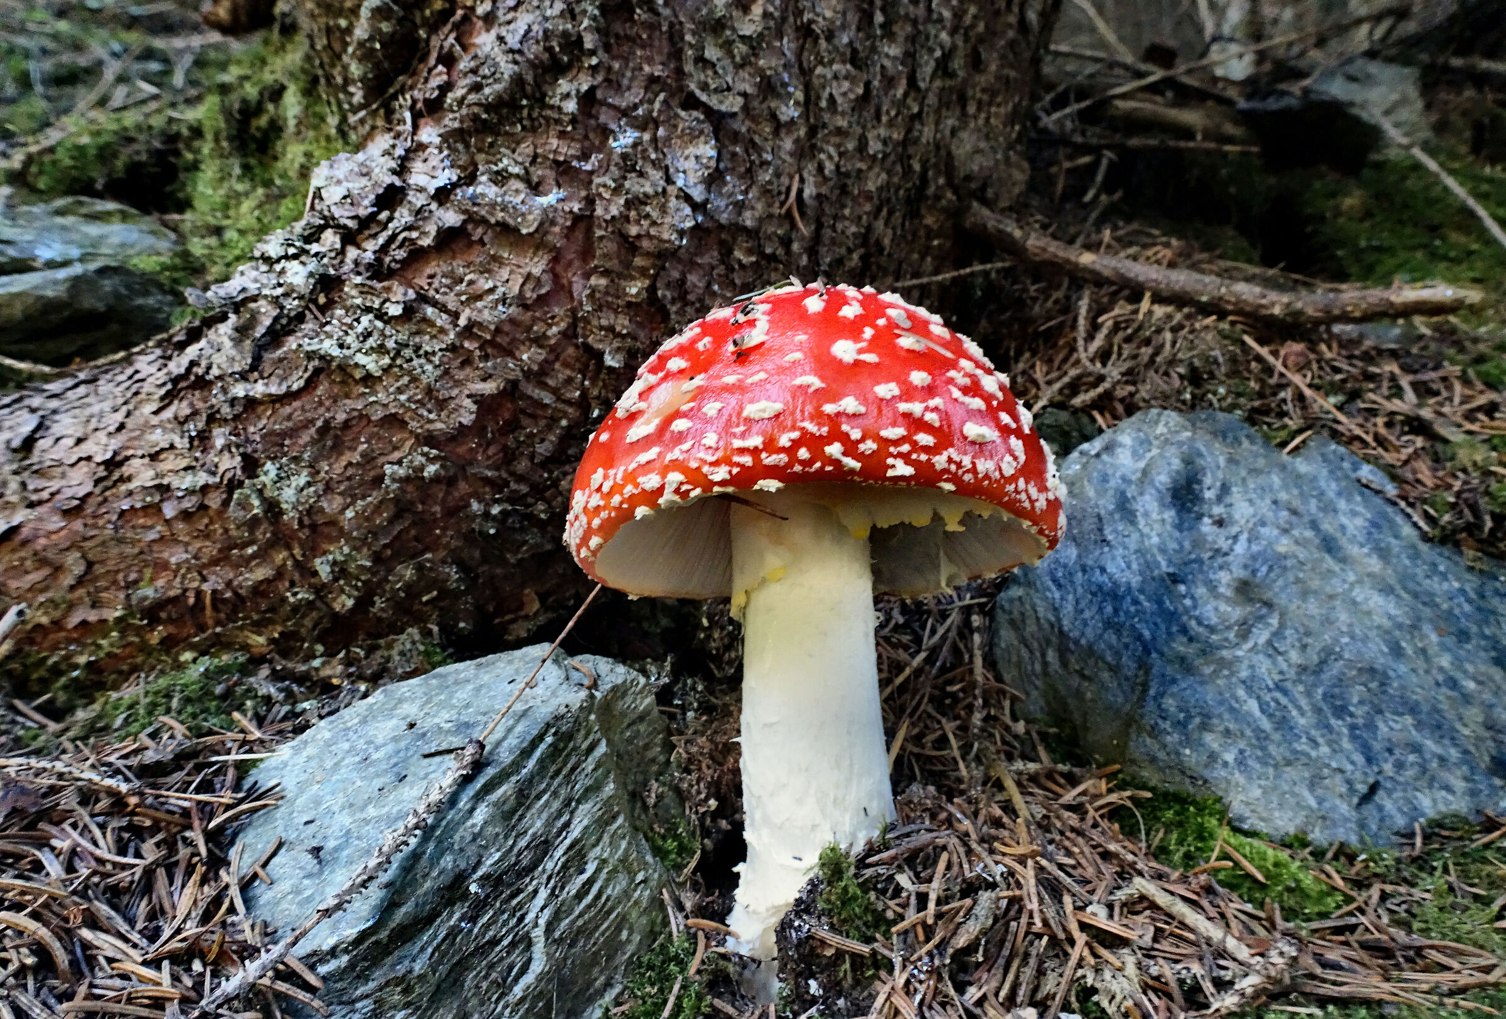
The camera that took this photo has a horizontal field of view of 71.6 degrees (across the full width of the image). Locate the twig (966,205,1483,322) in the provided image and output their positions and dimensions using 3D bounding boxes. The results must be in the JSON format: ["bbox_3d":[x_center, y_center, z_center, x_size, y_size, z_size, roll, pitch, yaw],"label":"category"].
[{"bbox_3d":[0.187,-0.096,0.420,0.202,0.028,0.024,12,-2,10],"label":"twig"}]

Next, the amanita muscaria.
[{"bbox_3d":[0.015,0.021,0.238,0.112,0.152,0.112,-3,-9,0],"label":"amanita muscaria"}]

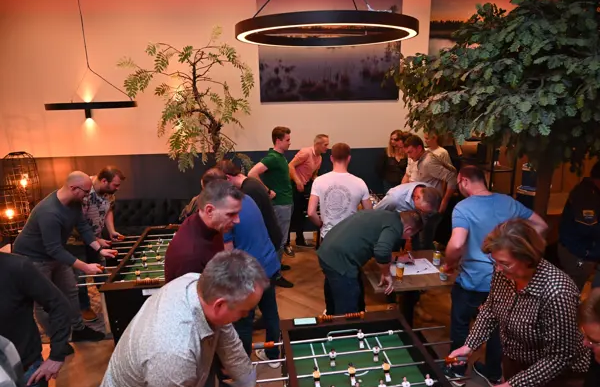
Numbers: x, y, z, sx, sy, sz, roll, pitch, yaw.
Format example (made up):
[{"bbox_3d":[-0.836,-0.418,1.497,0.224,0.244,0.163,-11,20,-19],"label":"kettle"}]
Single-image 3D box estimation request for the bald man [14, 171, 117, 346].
[{"bbox_3d":[-2.096,0.627,3.678,0.850,1.660,0.550,-3,15,-7],"label":"bald man"}]

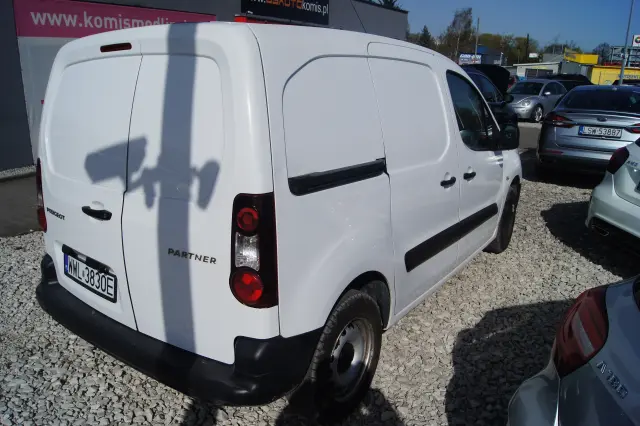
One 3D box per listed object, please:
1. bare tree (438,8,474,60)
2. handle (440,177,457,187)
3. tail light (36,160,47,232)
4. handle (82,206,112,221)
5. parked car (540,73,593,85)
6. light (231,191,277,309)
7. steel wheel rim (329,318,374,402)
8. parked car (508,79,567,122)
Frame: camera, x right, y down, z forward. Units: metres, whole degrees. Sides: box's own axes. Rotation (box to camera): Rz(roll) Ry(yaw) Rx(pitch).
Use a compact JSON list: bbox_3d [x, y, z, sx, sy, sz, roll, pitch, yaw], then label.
[{"bbox_3d":[21.021,-25.339,75.057,5.600,12.200,5.200,0,15,0],"label":"bare tree"},{"bbox_3d":[0.777,-0.183,2.866,0.055,0.055,0.215,10,17,35],"label":"handle"},{"bbox_3d":[-1.502,-0.083,2.646,0.150,0.440,0.165,10,17,35],"label":"tail light"},{"bbox_3d":[-1.027,0.007,2.204,0.215,0.058,0.055,10,17,35],"label":"handle"},{"bbox_3d":[12.009,-6.020,23.827,4.400,1.620,1.820,-10,18,-32],"label":"parked car"},{"bbox_3d":[-0.243,0.147,1.734,0.150,0.440,0.165,10,17,35],"label":"light"},{"bbox_3d":[0.120,0.689,2.323,0.130,0.410,0.410,10,17,35],"label":"steel wheel rim"},{"bbox_3d":[8.181,-4.317,18.196,4.100,1.500,1.730,-12,19,-37],"label":"parked car"}]

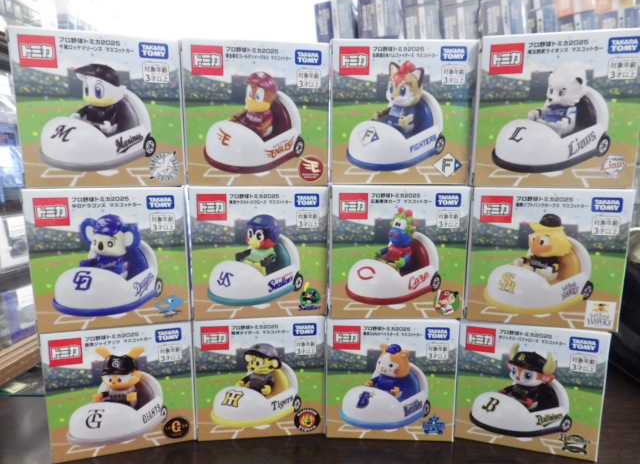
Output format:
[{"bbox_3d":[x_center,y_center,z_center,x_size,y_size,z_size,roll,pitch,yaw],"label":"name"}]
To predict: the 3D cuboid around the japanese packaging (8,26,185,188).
[{"bbox_3d":[-0.123,-0.068,0.241,0.081,0.081,0.043,-2,9,-15],"label":"japanese packaging"}]

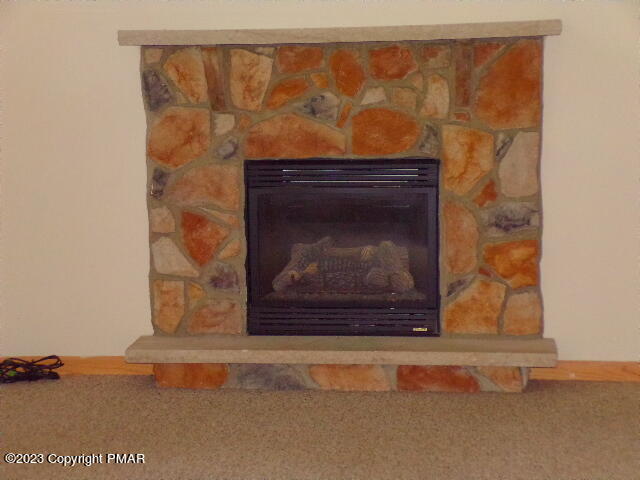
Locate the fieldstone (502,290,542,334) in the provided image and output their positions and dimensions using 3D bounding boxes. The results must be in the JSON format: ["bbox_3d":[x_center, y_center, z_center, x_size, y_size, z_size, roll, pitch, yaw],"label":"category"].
[{"bbox_3d":[0.948,0.337,6.407,0.175,0.203,0.070,0,7,7],"label":"fieldstone"}]

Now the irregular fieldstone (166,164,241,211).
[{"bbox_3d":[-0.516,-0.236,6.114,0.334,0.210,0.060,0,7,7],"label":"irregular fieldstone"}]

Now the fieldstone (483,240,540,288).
[{"bbox_3d":[0.896,0.112,6.389,0.253,0.230,0.075,0,7,7],"label":"fieldstone"}]

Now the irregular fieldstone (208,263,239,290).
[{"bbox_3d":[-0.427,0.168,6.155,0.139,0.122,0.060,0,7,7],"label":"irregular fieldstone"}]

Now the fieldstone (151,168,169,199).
[{"bbox_3d":[-0.760,-0.271,6.549,0.083,0.146,0.060,0,7,7],"label":"fieldstone"}]

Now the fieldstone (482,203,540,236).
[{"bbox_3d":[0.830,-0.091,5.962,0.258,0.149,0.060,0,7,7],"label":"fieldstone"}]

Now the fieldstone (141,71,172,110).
[{"bbox_3d":[-0.731,-0.682,6.229,0.139,0.180,0.070,0,8,8],"label":"fieldstone"}]

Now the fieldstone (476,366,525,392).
[{"bbox_3d":[0.792,0.604,6.003,0.208,0.116,0.070,0,8,8],"label":"fieldstone"}]

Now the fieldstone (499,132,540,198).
[{"bbox_3d":[0.920,-0.349,6.330,0.187,0.299,0.075,0,7,7],"label":"fieldstone"}]

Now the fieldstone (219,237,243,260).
[{"bbox_3d":[-0.424,0.044,6.542,0.111,0.098,0.055,0,7,7],"label":"fieldstone"}]

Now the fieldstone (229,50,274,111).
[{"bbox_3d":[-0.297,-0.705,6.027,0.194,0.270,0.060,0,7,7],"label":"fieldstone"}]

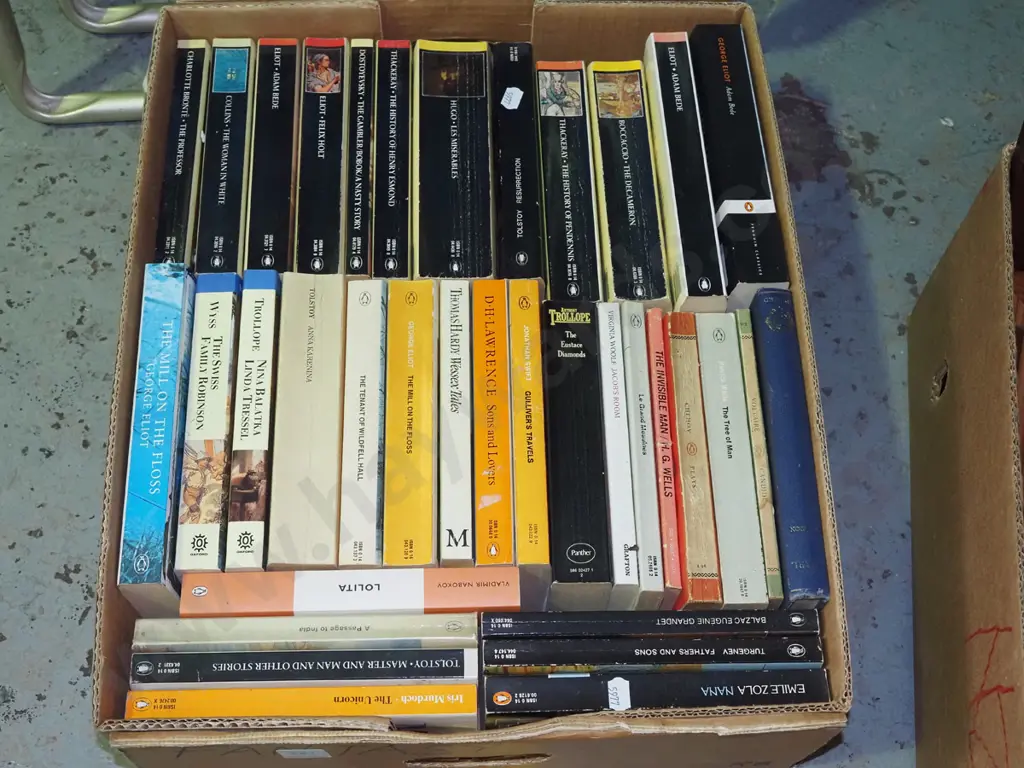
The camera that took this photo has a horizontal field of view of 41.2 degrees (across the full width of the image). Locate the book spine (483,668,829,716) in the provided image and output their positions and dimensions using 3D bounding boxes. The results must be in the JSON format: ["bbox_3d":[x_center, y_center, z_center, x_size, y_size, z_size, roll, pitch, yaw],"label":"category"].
[{"bbox_3d":[0.076,0.187,0.771,0.181,0.111,0.020,-1,64,-2],"label":"book spine"}]

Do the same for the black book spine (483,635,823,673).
[{"bbox_3d":[0.074,0.168,0.777,0.181,0.111,0.015,0,64,-2],"label":"black book spine"}]

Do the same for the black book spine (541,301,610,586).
[{"bbox_3d":[0.037,0.054,0.835,0.034,0.110,0.178,0,63,-1],"label":"black book spine"}]

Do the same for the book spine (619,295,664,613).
[{"bbox_3d":[0.073,0.057,0.831,0.013,0.111,0.181,0,63,-2],"label":"book spine"}]

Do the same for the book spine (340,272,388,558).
[{"bbox_3d":[-0.089,0.043,0.833,0.019,0.111,0.181,-1,63,-2],"label":"book spine"}]

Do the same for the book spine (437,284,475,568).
[{"bbox_3d":[-0.034,0.042,0.836,0.017,0.111,0.177,0,63,-2],"label":"book spine"}]

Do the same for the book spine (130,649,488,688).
[{"bbox_3d":[-0.110,0.173,0.767,0.181,0.111,0.016,0,64,-2],"label":"book spine"}]

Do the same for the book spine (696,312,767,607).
[{"bbox_3d":[0.124,0.063,0.834,0.025,0.111,0.181,-1,64,-2],"label":"book spine"}]

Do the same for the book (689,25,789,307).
[{"bbox_3d":[0.131,-0.120,0.912,0.031,0.129,0.198,2,63,-13],"label":"book"}]

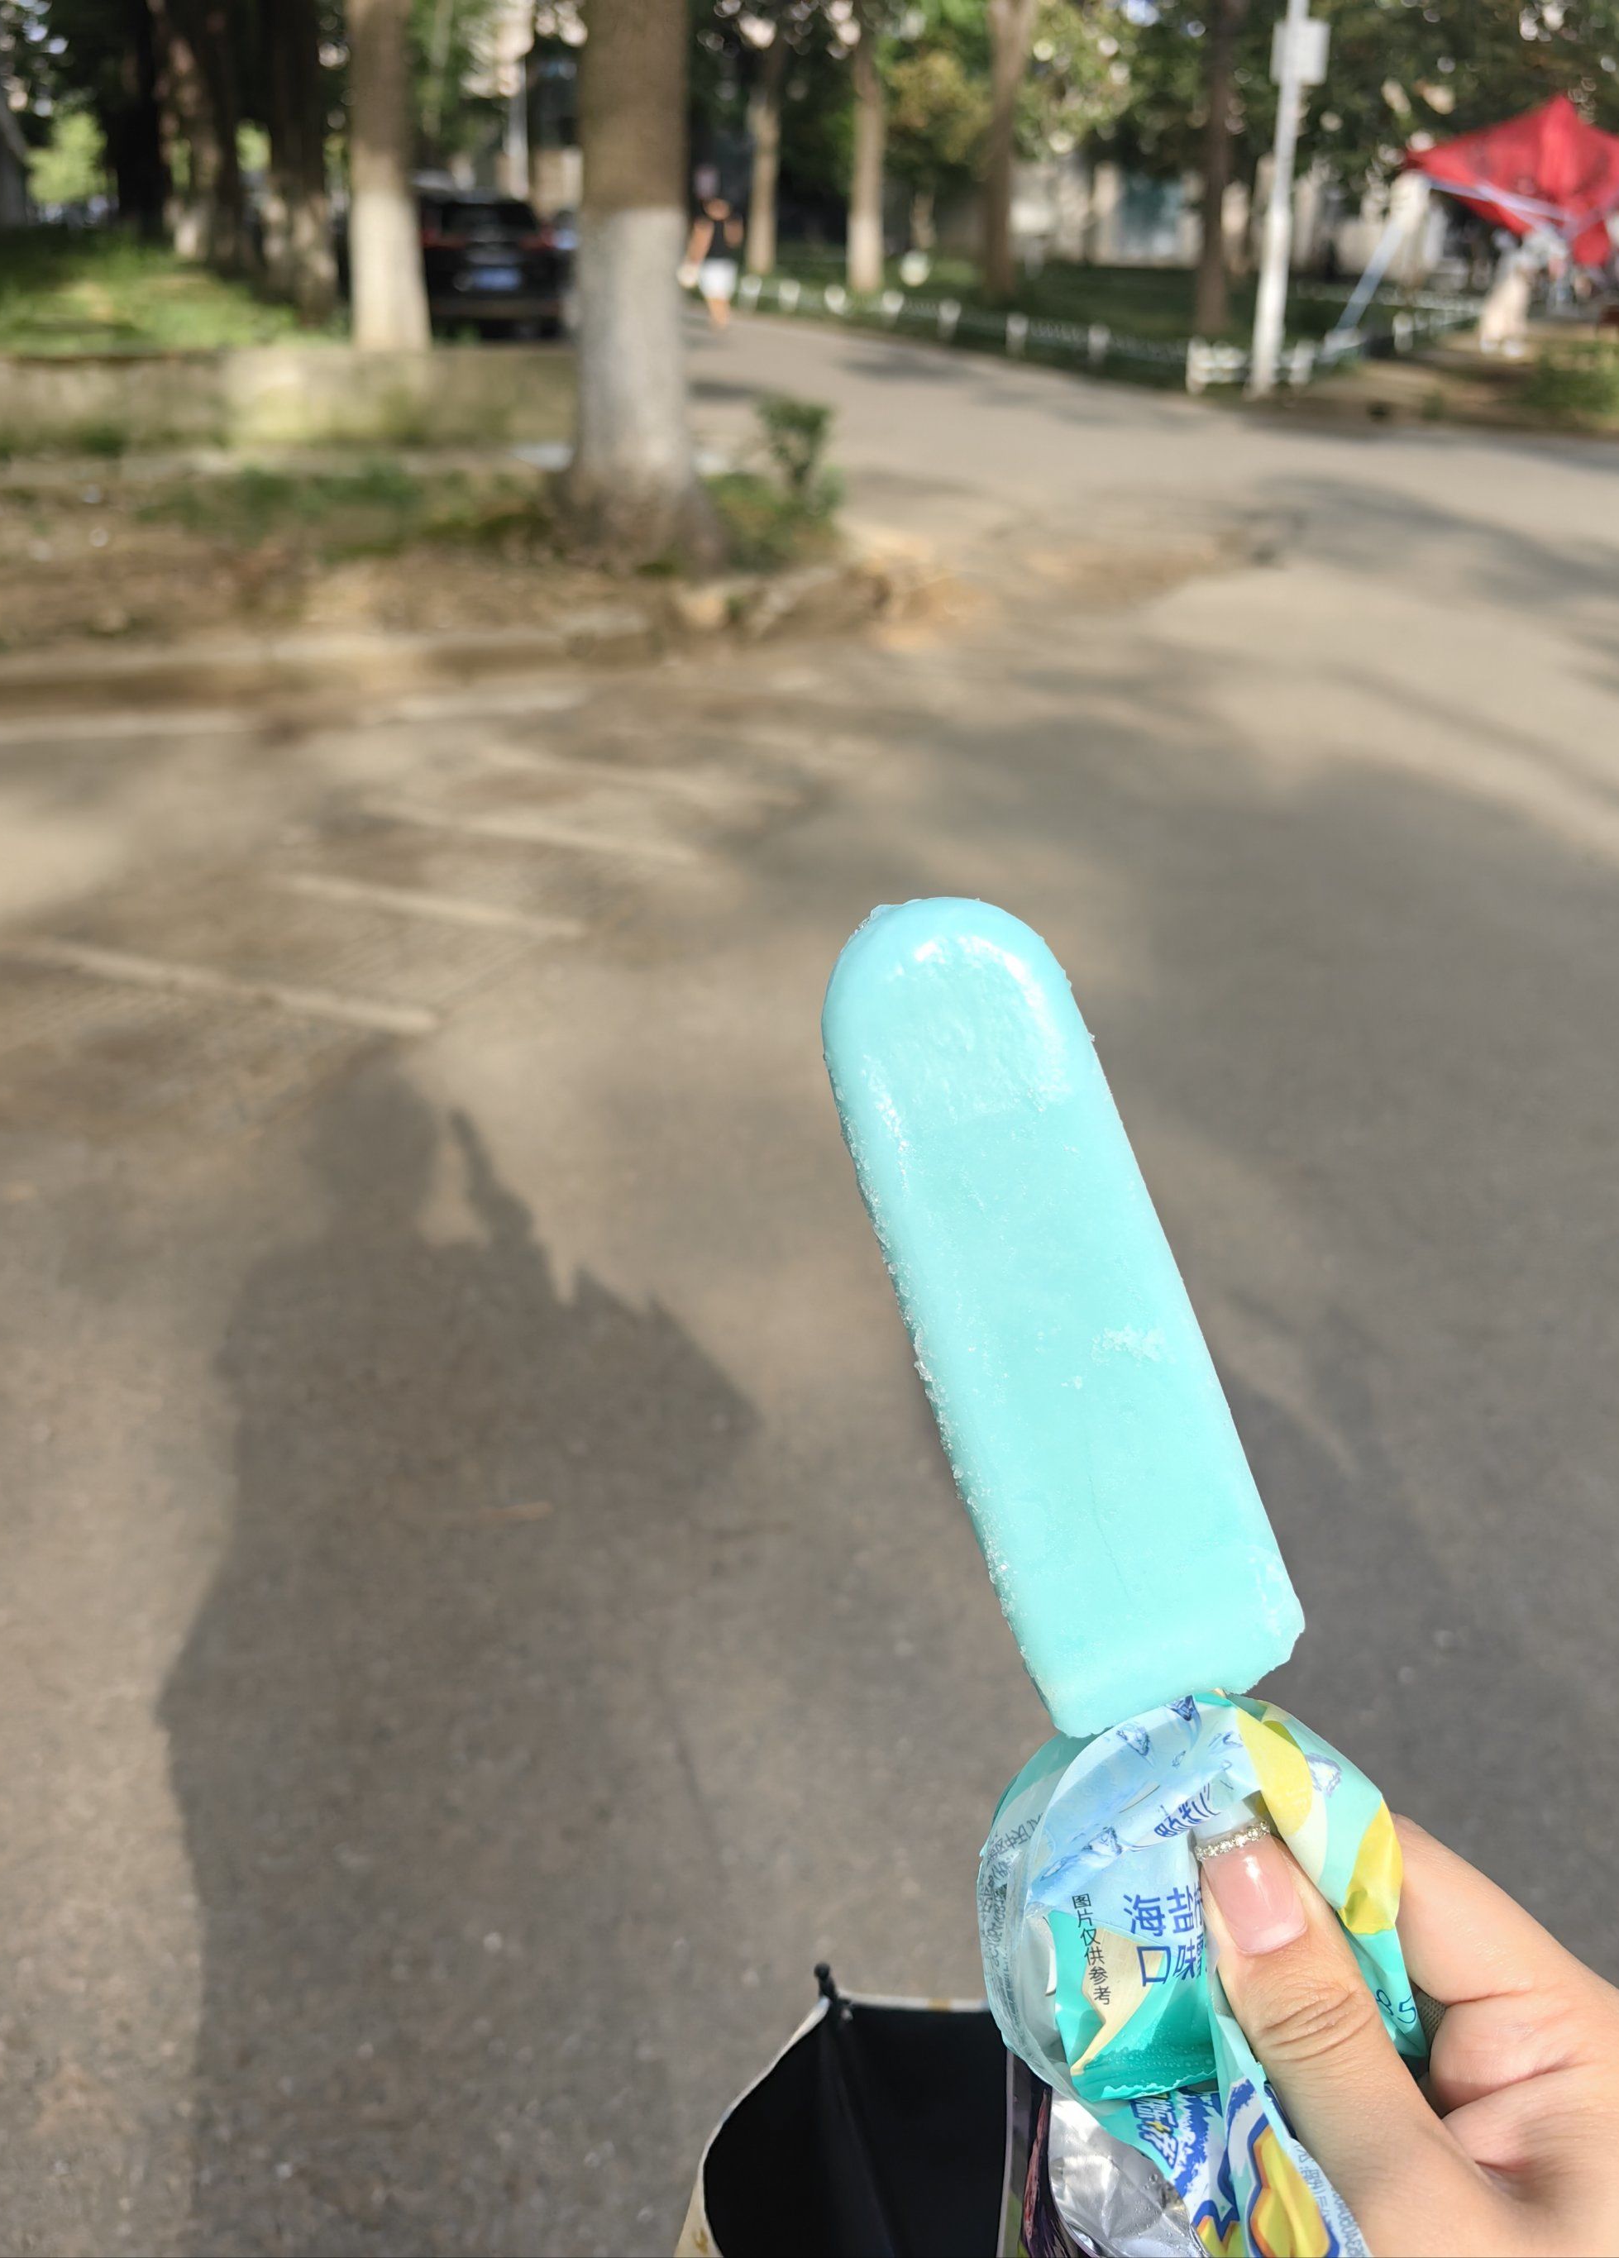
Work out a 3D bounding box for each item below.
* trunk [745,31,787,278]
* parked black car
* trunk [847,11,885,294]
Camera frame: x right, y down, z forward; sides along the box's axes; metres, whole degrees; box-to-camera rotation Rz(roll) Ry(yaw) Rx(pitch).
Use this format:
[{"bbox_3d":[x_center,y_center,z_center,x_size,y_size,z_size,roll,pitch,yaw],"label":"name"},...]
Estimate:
[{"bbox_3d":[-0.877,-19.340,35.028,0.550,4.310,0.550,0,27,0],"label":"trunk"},{"bbox_3d":[-4.706,-11.907,24.110,1.860,1.690,4.620,-9,29,-17],"label":"parked black car"},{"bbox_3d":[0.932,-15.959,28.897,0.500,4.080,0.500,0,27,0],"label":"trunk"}]

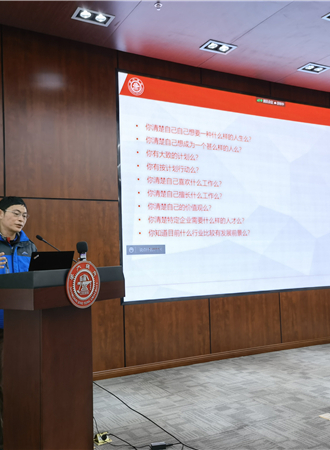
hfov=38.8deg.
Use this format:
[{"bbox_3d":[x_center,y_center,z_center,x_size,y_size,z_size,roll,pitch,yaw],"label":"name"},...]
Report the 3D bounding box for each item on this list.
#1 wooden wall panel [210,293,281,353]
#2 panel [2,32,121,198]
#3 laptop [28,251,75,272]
[{"bbox_3d":[1.019,1.204,5.869,1.114,0.657,0.040,0,-4,-29],"label":"wooden wall panel"},{"bbox_3d":[-1.058,-1.116,4.913,1.223,1.708,0.040,0,-4,-29],"label":"panel"},{"bbox_3d":[-0.741,0.270,2.781,0.250,0.210,0.320,-4,-5,35],"label":"laptop"}]

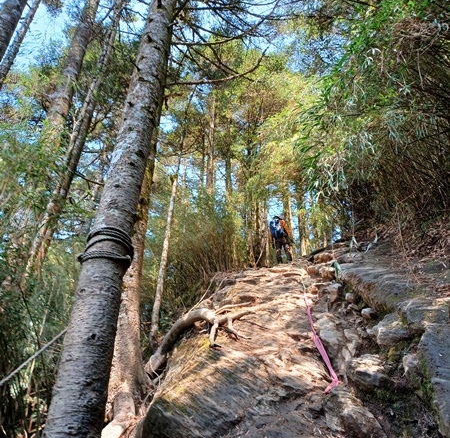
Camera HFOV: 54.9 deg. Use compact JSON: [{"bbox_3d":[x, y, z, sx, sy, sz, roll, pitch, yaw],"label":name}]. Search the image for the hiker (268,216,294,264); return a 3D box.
[{"bbox_3d":[1.819,0.672,14.200,0.640,1.670,0.550,-7,-30,13],"label":"hiker"}]

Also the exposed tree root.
[{"bbox_3d":[-0.300,1.430,5.100,1.350,0.900,0.650,12,-31,-19],"label":"exposed tree root"}]

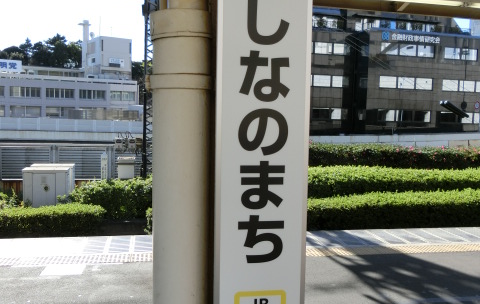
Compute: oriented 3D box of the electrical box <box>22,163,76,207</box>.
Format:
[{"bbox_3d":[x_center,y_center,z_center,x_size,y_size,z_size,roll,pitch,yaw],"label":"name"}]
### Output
[{"bbox_3d":[-5.075,0.994,12.381,1.116,1.278,0.928,0,4,-9],"label":"electrical box"}]

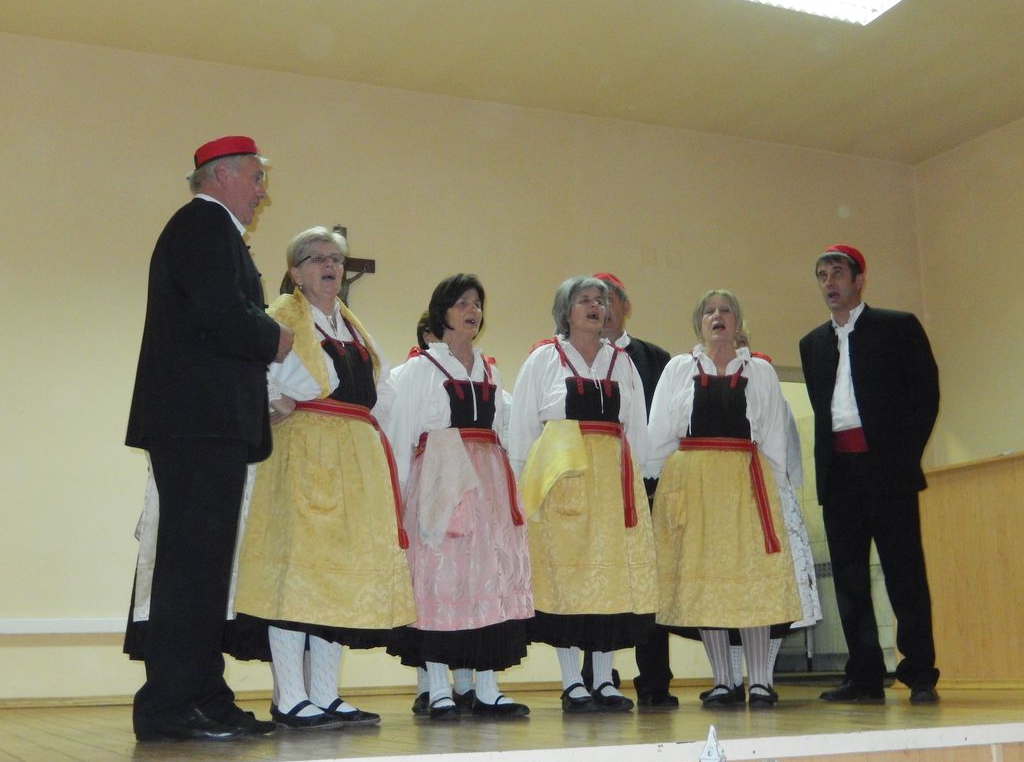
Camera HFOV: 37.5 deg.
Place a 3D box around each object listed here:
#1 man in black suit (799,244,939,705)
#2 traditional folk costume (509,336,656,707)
[{"bbox_3d":[1.395,0.336,5.942,0.540,1.810,0.420,-10,-13,42],"label":"man in black suit"},{"bbox_3d":[0.269,0.519,5.697,0.540,1.411,0.440,3,-11,-24],"label":"traditional folk costume"}]

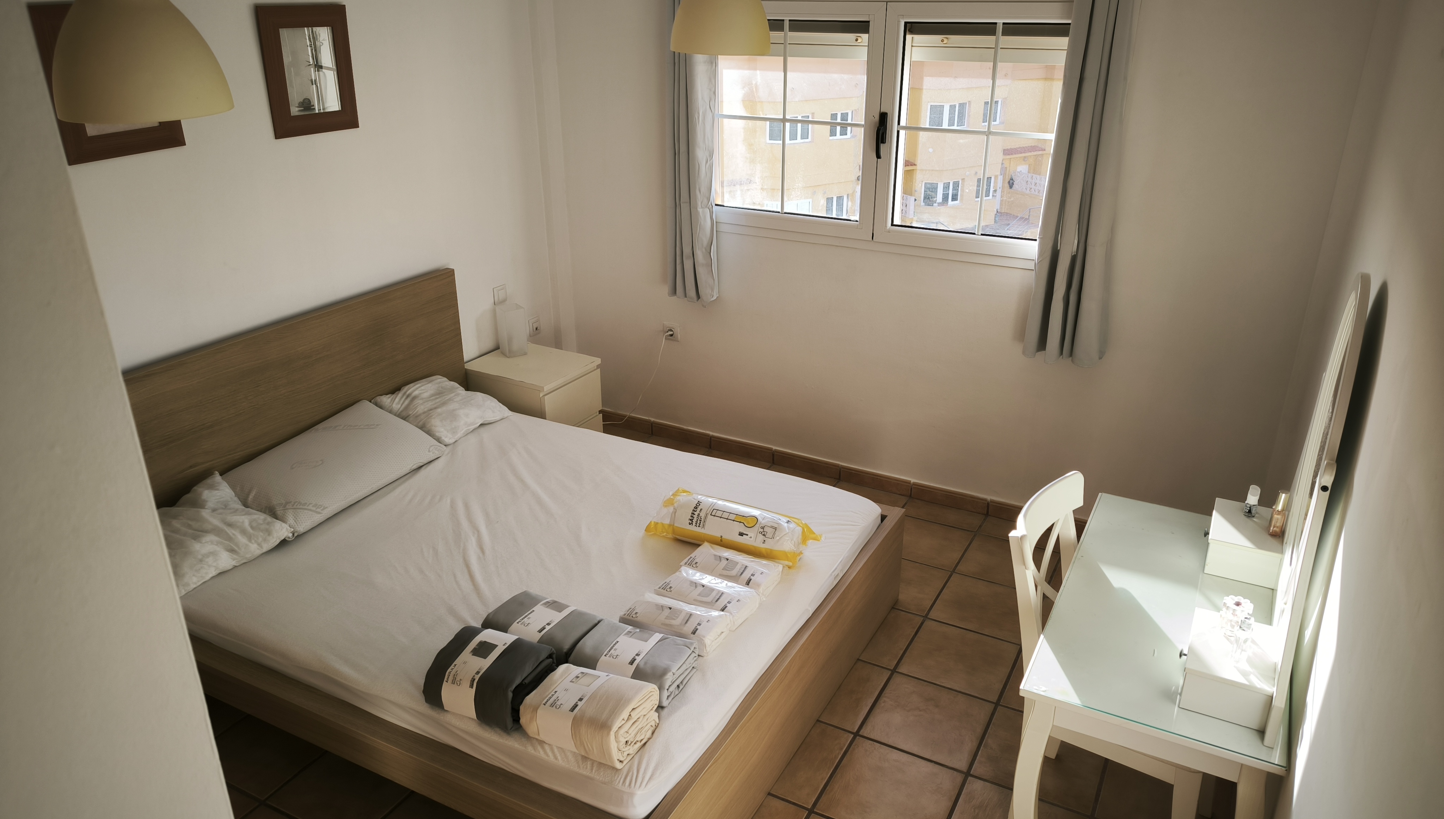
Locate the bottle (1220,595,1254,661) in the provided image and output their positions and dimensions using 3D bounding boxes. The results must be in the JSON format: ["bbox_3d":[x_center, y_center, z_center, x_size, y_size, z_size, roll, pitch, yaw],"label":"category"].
[{"bbox_3d":[1.036,0.448,2.024,0.058,0.132,0.058,12,26,26],"label":"bottle"}]

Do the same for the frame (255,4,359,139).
[{"bbox_3d":[-1.424,-1.173,3.471,0.025,0.420,0.372,12,26,26],"label":"frame"}]

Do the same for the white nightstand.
[{"bbox_3d":[-0.844,0.047,4.547,0.480,0.550,0.400,12,26,26],"label":"white nightstand"}]

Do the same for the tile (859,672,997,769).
[{"bbox_3d":[0.640,0.970,3.103,0.333,0.015,0.333,12,26,26],"label":"tile"}]

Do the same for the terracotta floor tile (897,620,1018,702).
[{"bbox_3d":[0.802,0.851,3.380,0.333,0.015,0.333,12,26,26],"label":"terracotta floor tile"}]

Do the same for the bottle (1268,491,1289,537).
[{"bbox_3d":[1.385,0.259,2.486,0.028,0.113,0.028,12,26,26],"label":"bottle"}]

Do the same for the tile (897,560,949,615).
[{"bbox_3d":[0.662,0.668,3.807,0.333,0.015,0.333,12,26,26],"label":"tile"}]

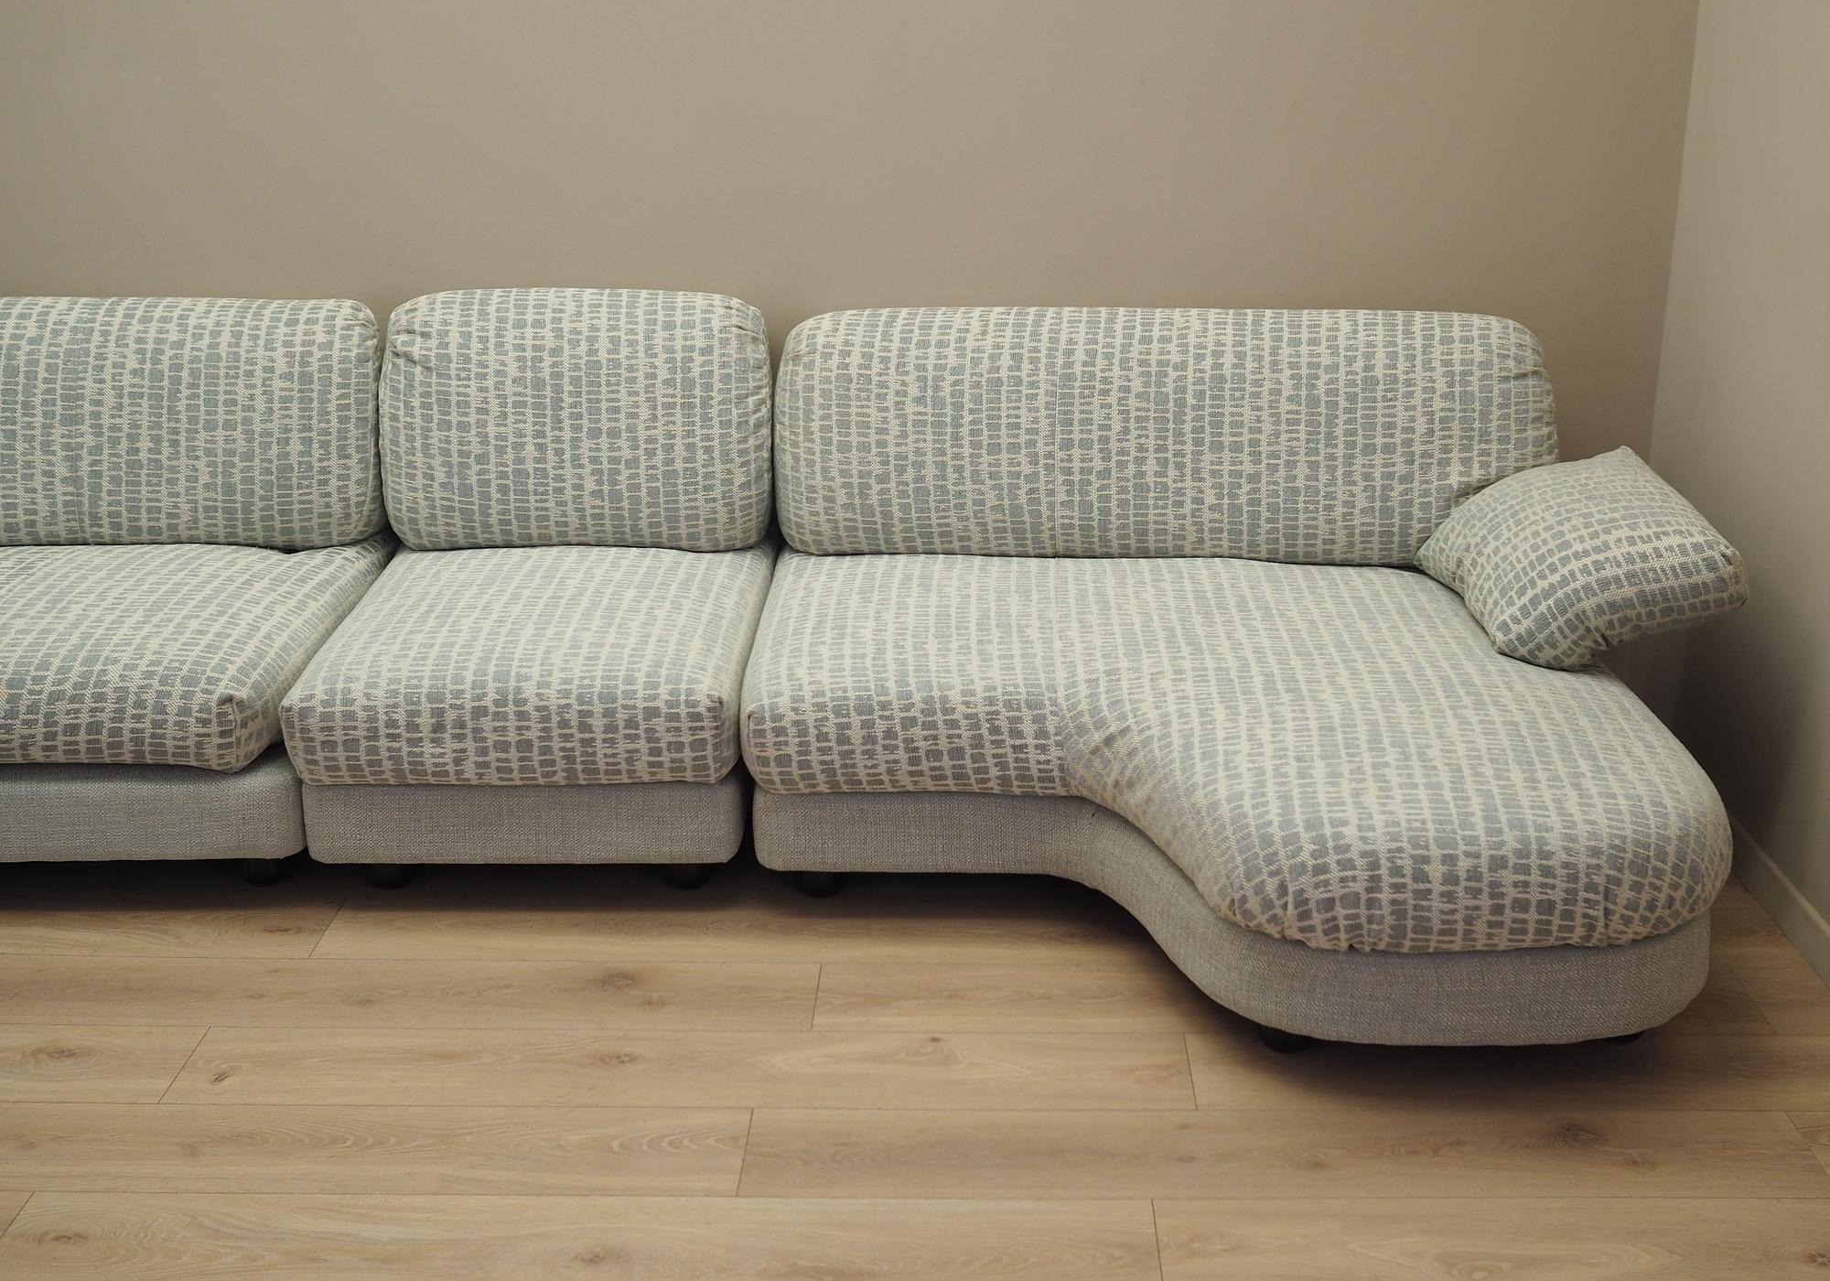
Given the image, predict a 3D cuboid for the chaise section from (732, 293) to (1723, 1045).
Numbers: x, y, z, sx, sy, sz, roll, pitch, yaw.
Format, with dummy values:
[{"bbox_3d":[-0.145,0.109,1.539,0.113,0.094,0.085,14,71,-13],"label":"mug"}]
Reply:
[{"bbox_3d":[0.436,-0.013,2.845,1.391,0.803,1.310,0,23,0],"label":"chaise section"}]

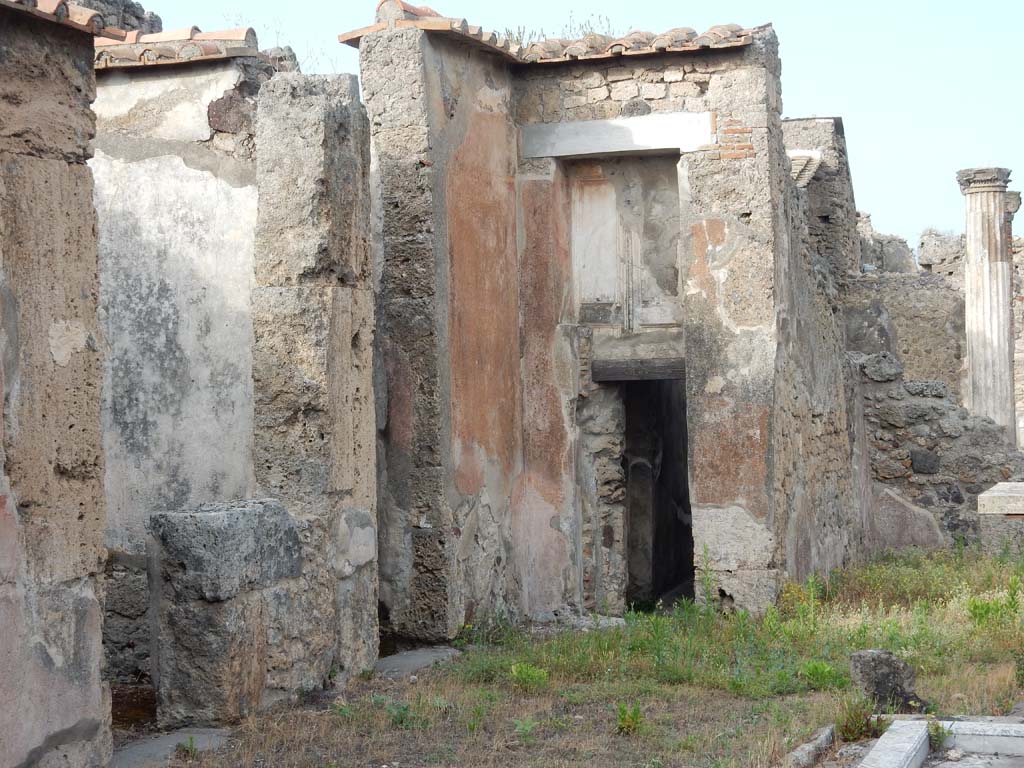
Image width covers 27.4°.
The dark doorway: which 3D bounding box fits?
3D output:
[{"bbox_3d":[1.126,0.834,16.150,0.520,1.740,0.300,-1,0,17],"label":"dark doorway"}]

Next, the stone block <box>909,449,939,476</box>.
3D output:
[{"bbox_3d":[3.990,0.749,20.300,0.295,0.250,0.220,-1,0,17],"label":"stone block"}]

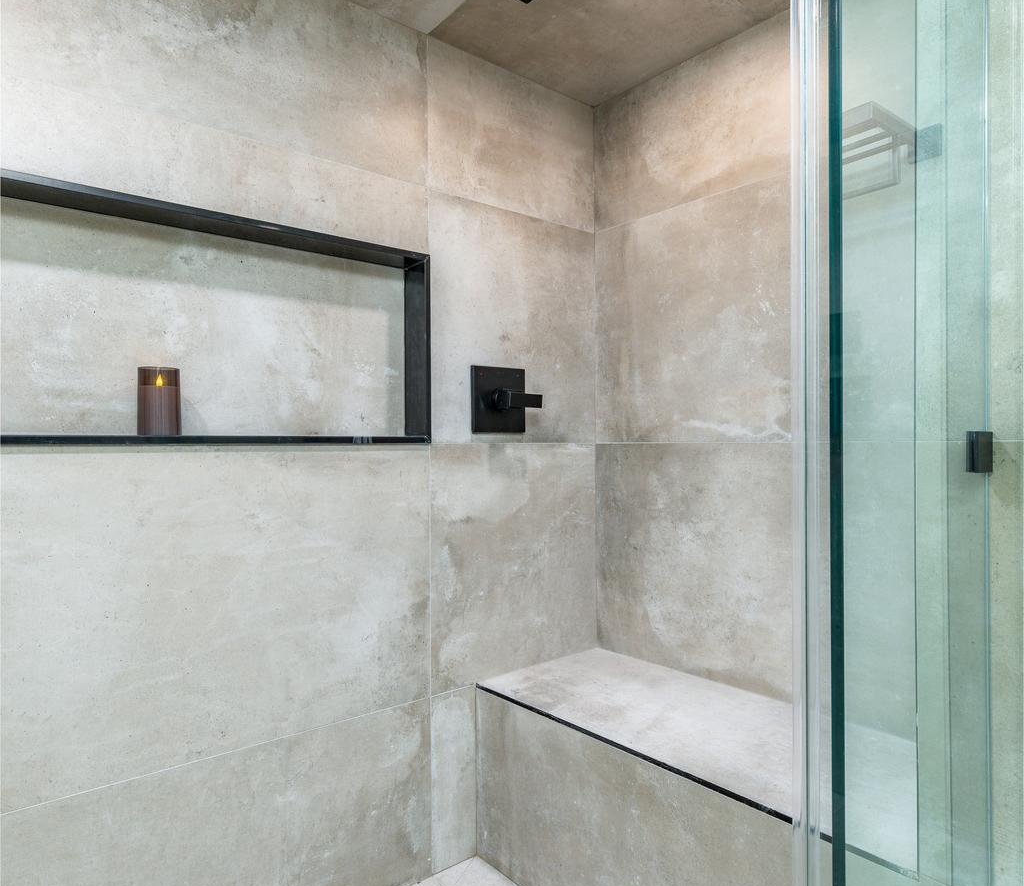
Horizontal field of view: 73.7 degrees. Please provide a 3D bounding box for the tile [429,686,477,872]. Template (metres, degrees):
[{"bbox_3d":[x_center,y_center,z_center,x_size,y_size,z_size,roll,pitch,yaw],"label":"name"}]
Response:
[{"bbox_3d":[-0.142,0.822,1.682,0.138,0.426,0.012,0,-1,-39],"label":"tile"}]

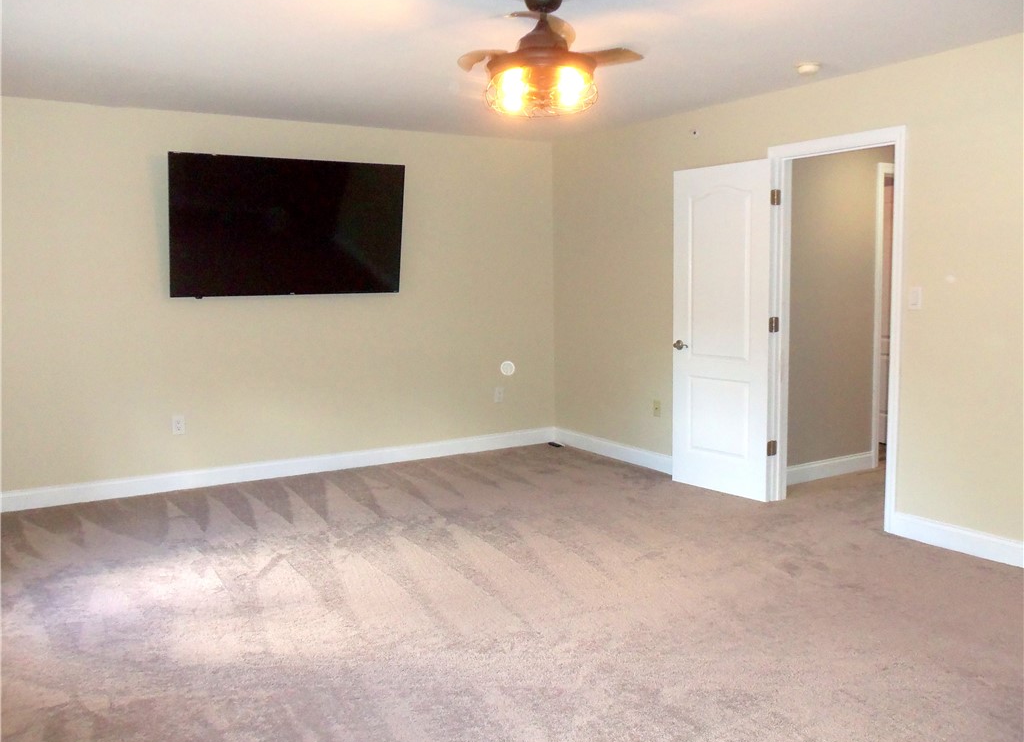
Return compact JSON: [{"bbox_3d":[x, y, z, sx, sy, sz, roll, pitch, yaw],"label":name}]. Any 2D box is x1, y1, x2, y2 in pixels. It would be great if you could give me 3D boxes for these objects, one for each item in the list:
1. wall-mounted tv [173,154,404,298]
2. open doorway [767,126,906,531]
[{"bbox_3d":[-1.481,-0.963,5.595,1.575,0.905,0.070,-4,17,-32],"label":"wall-mounted tv"},{"bbox_3d":[1.820,-0.230,4.682,0.145,2.116,0.885,-4,7,-32],"label":"open doorway"}]

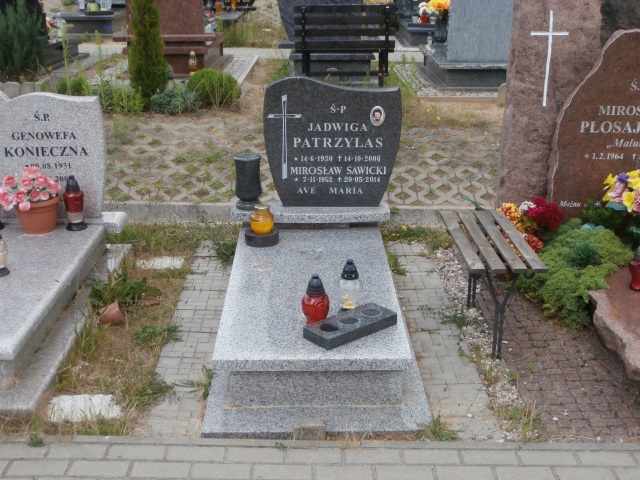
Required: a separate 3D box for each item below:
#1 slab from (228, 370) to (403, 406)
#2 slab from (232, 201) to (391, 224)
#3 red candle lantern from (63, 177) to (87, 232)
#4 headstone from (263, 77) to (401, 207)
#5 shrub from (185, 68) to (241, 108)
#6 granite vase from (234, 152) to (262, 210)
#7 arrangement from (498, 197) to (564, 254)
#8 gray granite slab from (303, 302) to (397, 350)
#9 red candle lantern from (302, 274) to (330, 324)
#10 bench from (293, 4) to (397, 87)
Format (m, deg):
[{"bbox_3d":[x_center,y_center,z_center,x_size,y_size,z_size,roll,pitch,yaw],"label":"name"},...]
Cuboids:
[{"bbox_3d":[-0.016,0.530,3.284,0.648,0.168,0.102,0,19,-1],"label":"slab"},{"bbox_3d":[-0.051,-0.147,4.528,0.816,0.056,0.235,0,19,-1],"label":"slab"},{"bbox_3d":[-1.297,-0.203,4.594,0.114,0.286,0.114,0,19,-1],"label":"red candle lantern"},{"bbox_3d":[0.057,-0.501,4.463,0.699,0.663,0.087,0,19,-1],"label":"headstone"},{"bbox_3d":[-0.874,-1.261,7.061,0.428,0.306,0.408,0,19,-1],"label":"shrub"},{"bbox_3d":[-0.366,-0.299,4.470,0.138,0.265,0.138,0,19,-1],"label":"granite vase"},{"bbox_3d":[1.172,-0.082,4.854,0.326,0.316,0.286,0,19,-1],"label":"arrangement"},{"bbox_3d":[0.119,0.332,3.355,0.357,0.043,0.138,-14,24,-36],"label":"gray granite slab"},{"bbox_3d":[-0.018,0.234,3.381,0.105,0.209,0.105,0,19,-1],"label":"red candle lantern"},{"bbox_3d":[0.236,-1.700,7.754,0.908,0.816,0.428,-2,20,-7],"label":"bench"}]

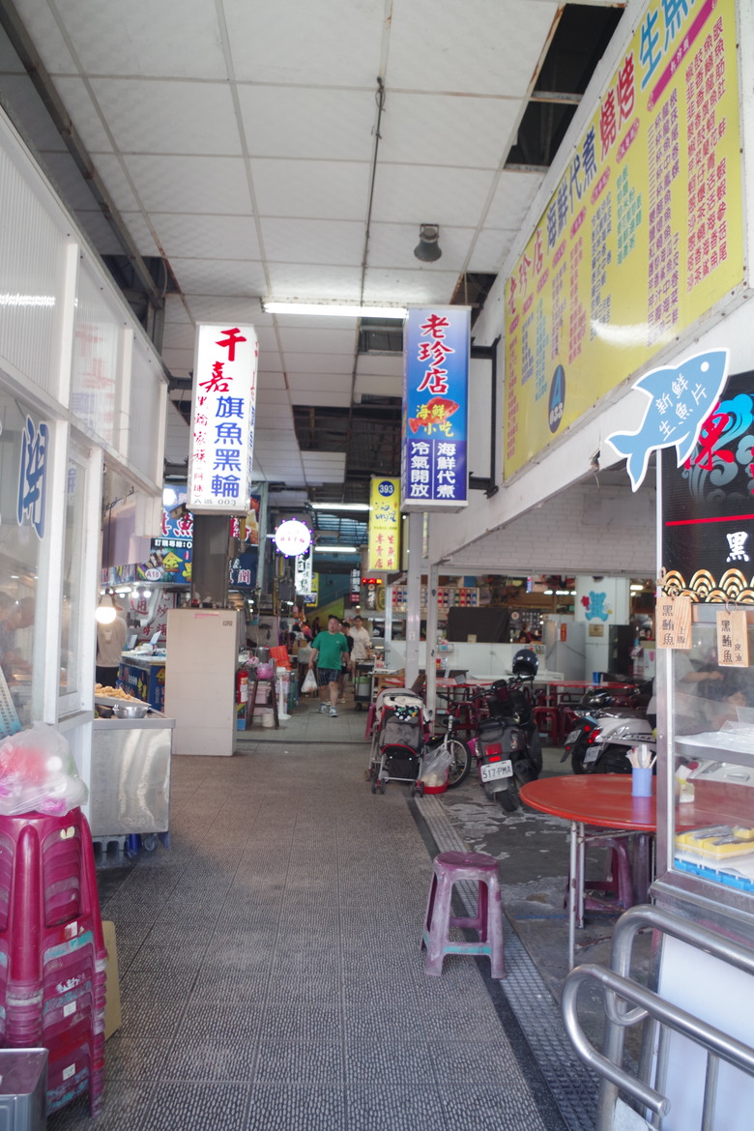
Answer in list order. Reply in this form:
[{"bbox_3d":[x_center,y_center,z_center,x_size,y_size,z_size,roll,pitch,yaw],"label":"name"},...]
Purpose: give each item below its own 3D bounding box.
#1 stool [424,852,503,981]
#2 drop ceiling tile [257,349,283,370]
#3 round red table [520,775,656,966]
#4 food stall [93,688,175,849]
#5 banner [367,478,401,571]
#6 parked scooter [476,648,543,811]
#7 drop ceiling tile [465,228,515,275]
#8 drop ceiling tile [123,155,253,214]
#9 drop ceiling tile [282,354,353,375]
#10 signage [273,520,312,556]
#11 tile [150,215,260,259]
[{"bbox_3d":[0.394,1.552,3.836,0.350,0.460,0.340,1,-4,5],"label":"stool"},{"bbox_3d":[-1.092,-1.743,7.196,0.605,0.020,0.590,1,-4,-3],"label":"drop ceiling tile"},{"bbox_3d":[1.271,1.421,3.794,1.220,0.750,1.220,1,-4,0],"label":"round red table"},{"bbox_3d":[-1.831,1.441,6.079,0.660,0.880,1.100,2,-4,-15],"label":"food stall"},{"bbox_3d":[0.104,-0.537,11.505,0.390,1.220,0.270,2,-4,-3],"label":"banner"},{"bbox_3d":[1.227,1.473,7.603,0.660,1.200,1.780,0,-4,16],"label":"parked scooter"},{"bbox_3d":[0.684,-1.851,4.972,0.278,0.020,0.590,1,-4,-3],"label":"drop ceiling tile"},{"bbox_3d":[-0.946,-1.952,4.350,0.605,0.020,0.585,2,-4,-3],"label":"drop ceiling tile"},{"bbox_3d":[-0.488,-1.728,7.229,0.605,0.020,0.590,1,-4,-3],"label":"drop ceiling tile"},{"bbox_3d":[-1.272,-0.416,12.802,0.560,0.560,0.120,1,-4,-3],"label":"signage"},{"bbox_3d":[-0.977,-1.913,4.928,0.605,0.020,0.585,2,-4,-3],"label":"tile"}]

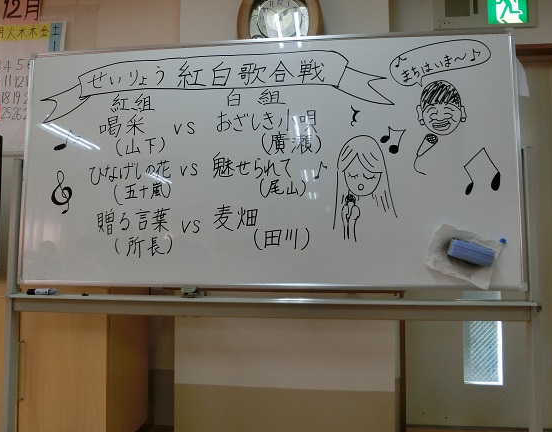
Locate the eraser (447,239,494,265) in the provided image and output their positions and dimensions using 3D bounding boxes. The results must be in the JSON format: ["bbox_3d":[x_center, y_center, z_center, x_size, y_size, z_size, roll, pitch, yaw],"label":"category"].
[{"bbox_3d":[0.647,0.122,1.379,0.135,0.053,0.036,17,-3,7],"label":"eraser"}]

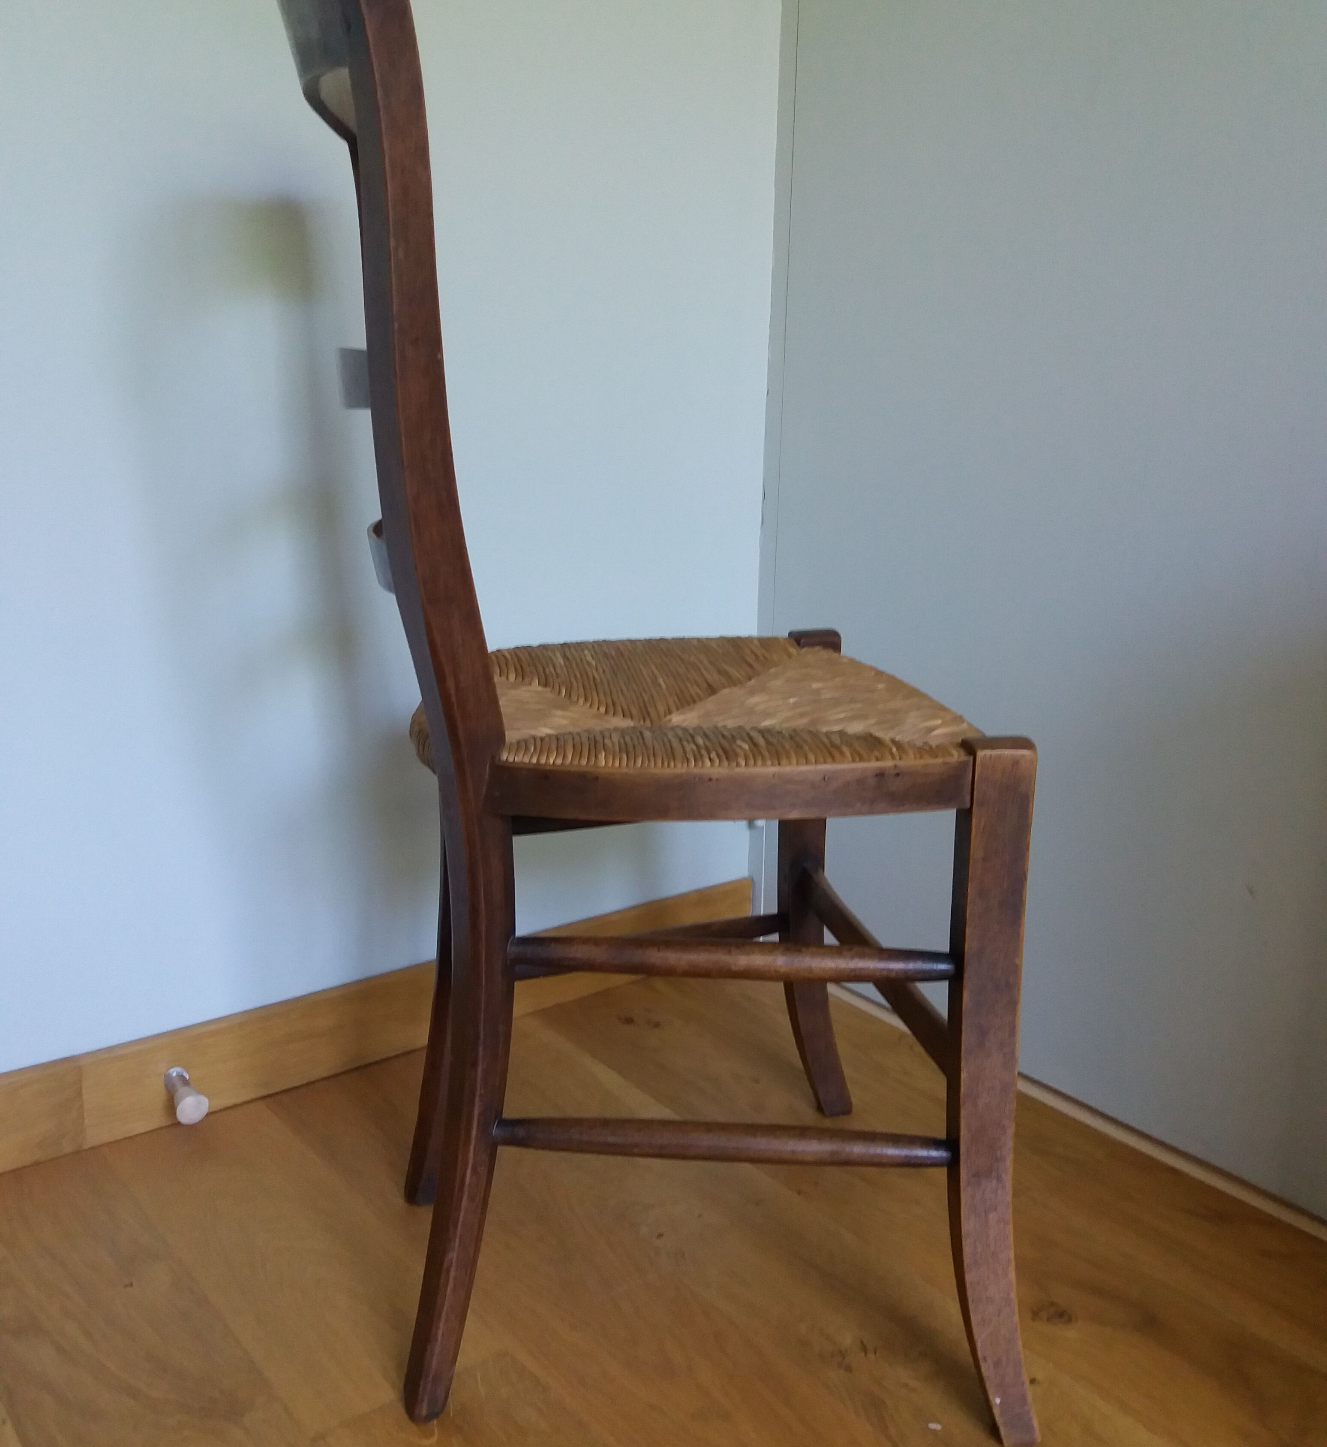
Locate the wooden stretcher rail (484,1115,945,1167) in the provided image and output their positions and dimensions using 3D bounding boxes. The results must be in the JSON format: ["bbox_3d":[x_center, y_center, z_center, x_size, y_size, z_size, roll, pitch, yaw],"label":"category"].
[{"bbox_3d":[0.039,0.268,0.917,0.295,0.022,0.022,2,14,2],"label":"wooden stretcher rail"}]

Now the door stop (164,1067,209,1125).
[{"bbox_3d":[-0.429,0.333,1.285,0.029,0.029,0.049,-9,24,-34],"label":"door stop"}]

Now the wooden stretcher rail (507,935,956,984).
[{"bbox_3d":[0.043,0.145,0.888,0.279,0.024,0.024,2,14,2],"label":"wooden stretcher rail"}]

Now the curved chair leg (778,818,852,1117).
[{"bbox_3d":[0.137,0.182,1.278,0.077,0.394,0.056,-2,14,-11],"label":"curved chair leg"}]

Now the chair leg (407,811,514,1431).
[{"bbox_3d":[-0.130,0.252,0.905,0.073,0.427,0.041,-2,14,-11],"label":"chair leg"}]

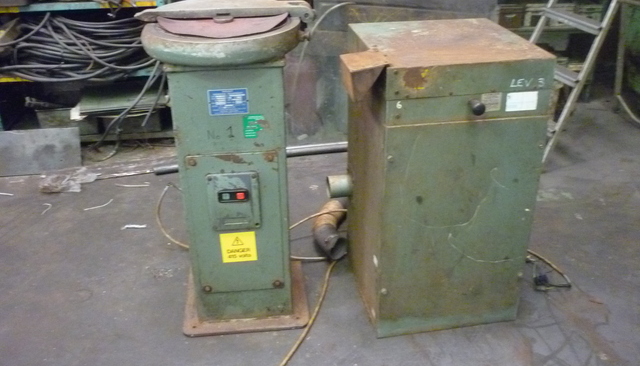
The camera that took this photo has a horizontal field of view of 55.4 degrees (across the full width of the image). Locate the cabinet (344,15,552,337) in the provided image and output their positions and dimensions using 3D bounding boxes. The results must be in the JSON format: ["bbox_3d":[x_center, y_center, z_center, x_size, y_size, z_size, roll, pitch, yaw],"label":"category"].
[{"bbox_3d":[0.365,-0.026,2.043,0.497,0.906,0.499,-5,27,-7],"label":"cabinet"}]

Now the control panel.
[{"bbox_3d":[-0.260,0.064,1.874,0.148,0.196,0.049,-3,27,-4],"label":"control panel"}]

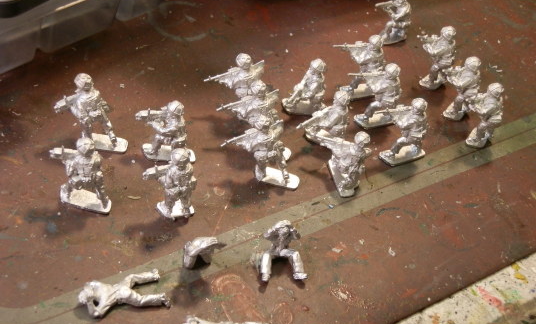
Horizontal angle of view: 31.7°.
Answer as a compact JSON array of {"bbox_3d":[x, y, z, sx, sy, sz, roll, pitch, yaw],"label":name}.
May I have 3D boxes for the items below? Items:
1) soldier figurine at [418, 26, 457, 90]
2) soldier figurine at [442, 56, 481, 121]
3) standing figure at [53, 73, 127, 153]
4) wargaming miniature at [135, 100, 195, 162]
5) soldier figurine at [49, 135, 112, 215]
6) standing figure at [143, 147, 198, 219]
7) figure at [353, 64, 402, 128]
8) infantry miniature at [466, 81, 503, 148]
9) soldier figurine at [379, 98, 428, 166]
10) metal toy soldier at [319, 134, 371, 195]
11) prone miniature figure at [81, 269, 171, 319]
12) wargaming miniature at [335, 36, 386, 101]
[{"bbox_3d":[0.053,-0.034,0.299,0.013,0.021,0.007,-5,41,-13],"label":"soldier figurine"},{"bbox_3d":[0.064,-0.025,0.308,0.017,0.023,0.008,-20,51,-28],"label":"soldier figurine"},{"bbox_3d":[-0.049,-0.012,0.258,0.019,0.024,0.009,-6,42,-14],"label":"standing figure"},{"bbox_3d":[-0.029,-0.009,0.260,0.016,0.019,0.008,2,40,-5],"label":"wargaming miniature"},{"bbox_3d":[-0.048,0.003,0.243,0.015,0.021,0.009,4,40,-3],"label":"soldier figurine"},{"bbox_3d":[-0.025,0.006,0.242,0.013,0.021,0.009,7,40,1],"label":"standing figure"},{"bbox_3d":[0.034,-0.022,0.299,0.019,0.022,0.008,-9,46,-19],"label":"figure"},{"bbox_3d":[0.070,-0.016,0.299,0.017,0.023,0.008,-20,51,-28],"label":"infantry miniature"},{"bbox_3d":[0.042,-0.010,0.287,0.020,0.022,0.008,-11,47,-21],"label":"soldier figurine"},{"bbox_3d":[0.021,-0.002,0.260,0.013,0.017,0.009,24,43,20],"label":"metal toy soldier"},{"bbox_3d":[-0.037,0.033,0.240,0.022,0.005,0.011,-4,45,-14],"label":"prone miniature figure"},{"bbox_3d":[0.030,-0.031,0.308,0.019,0.022,0.008,-10,47,-20],"label":"wargaming miniature"}]

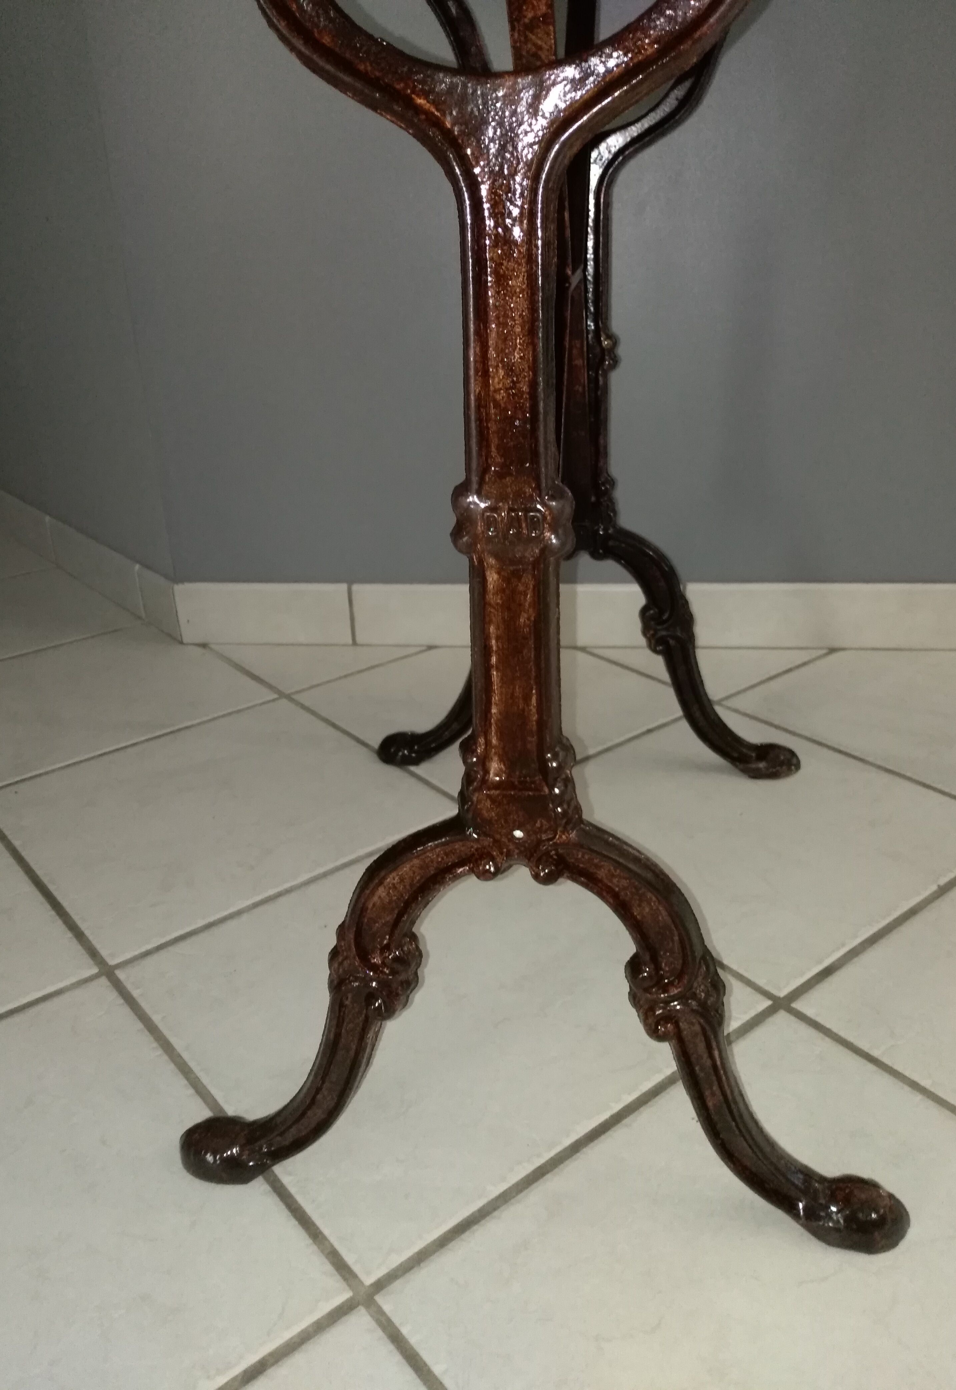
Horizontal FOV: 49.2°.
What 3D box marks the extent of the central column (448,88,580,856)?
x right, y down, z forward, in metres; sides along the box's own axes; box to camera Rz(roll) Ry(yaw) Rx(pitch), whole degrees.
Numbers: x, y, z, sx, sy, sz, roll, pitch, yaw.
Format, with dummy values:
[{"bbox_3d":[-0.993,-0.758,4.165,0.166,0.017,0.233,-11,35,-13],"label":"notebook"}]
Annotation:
[{"bbox_3d":[0.015,-0.068,0.409,0.051,0.293,0.036,2,25,8],"label":"central column"}]

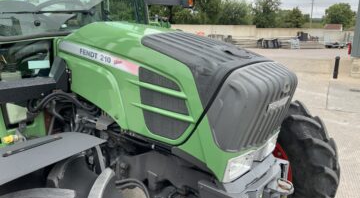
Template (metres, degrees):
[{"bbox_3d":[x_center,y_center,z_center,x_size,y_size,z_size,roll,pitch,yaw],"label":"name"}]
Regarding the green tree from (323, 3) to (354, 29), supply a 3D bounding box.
[{"bbox_3d":[31.321,-15.852,59.960,5.891,6.367,5.891,7,15,26],"label":"green tree"}]

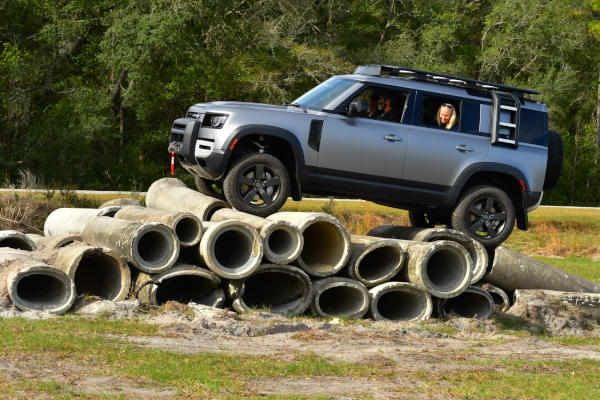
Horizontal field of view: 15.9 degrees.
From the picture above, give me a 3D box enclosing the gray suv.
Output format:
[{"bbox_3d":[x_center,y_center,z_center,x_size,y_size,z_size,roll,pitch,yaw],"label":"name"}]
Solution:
[{"bbox_3d":[0.889,-0.628,28.033,5.160,2.090,2.050,8,0,-15],"label":"gray suv"}]

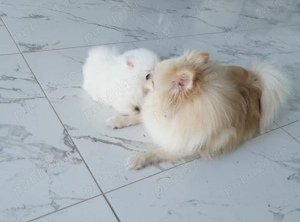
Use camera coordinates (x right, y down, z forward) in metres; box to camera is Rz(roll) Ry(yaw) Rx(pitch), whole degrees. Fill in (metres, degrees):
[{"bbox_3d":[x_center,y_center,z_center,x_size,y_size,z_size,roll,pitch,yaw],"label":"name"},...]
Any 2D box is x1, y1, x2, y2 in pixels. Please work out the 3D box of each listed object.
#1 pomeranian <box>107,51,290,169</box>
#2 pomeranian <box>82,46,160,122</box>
[{"bbox_3d":[0.142,-0.031,0.755,0.468,0.228,0.216,-10,43,-28],"label":"pomeranian"},{"bbox_3d":[-0.072,-0.086,0.811,0.207,0.162,0.138,21,38,9],"label":"pomeranian"}]

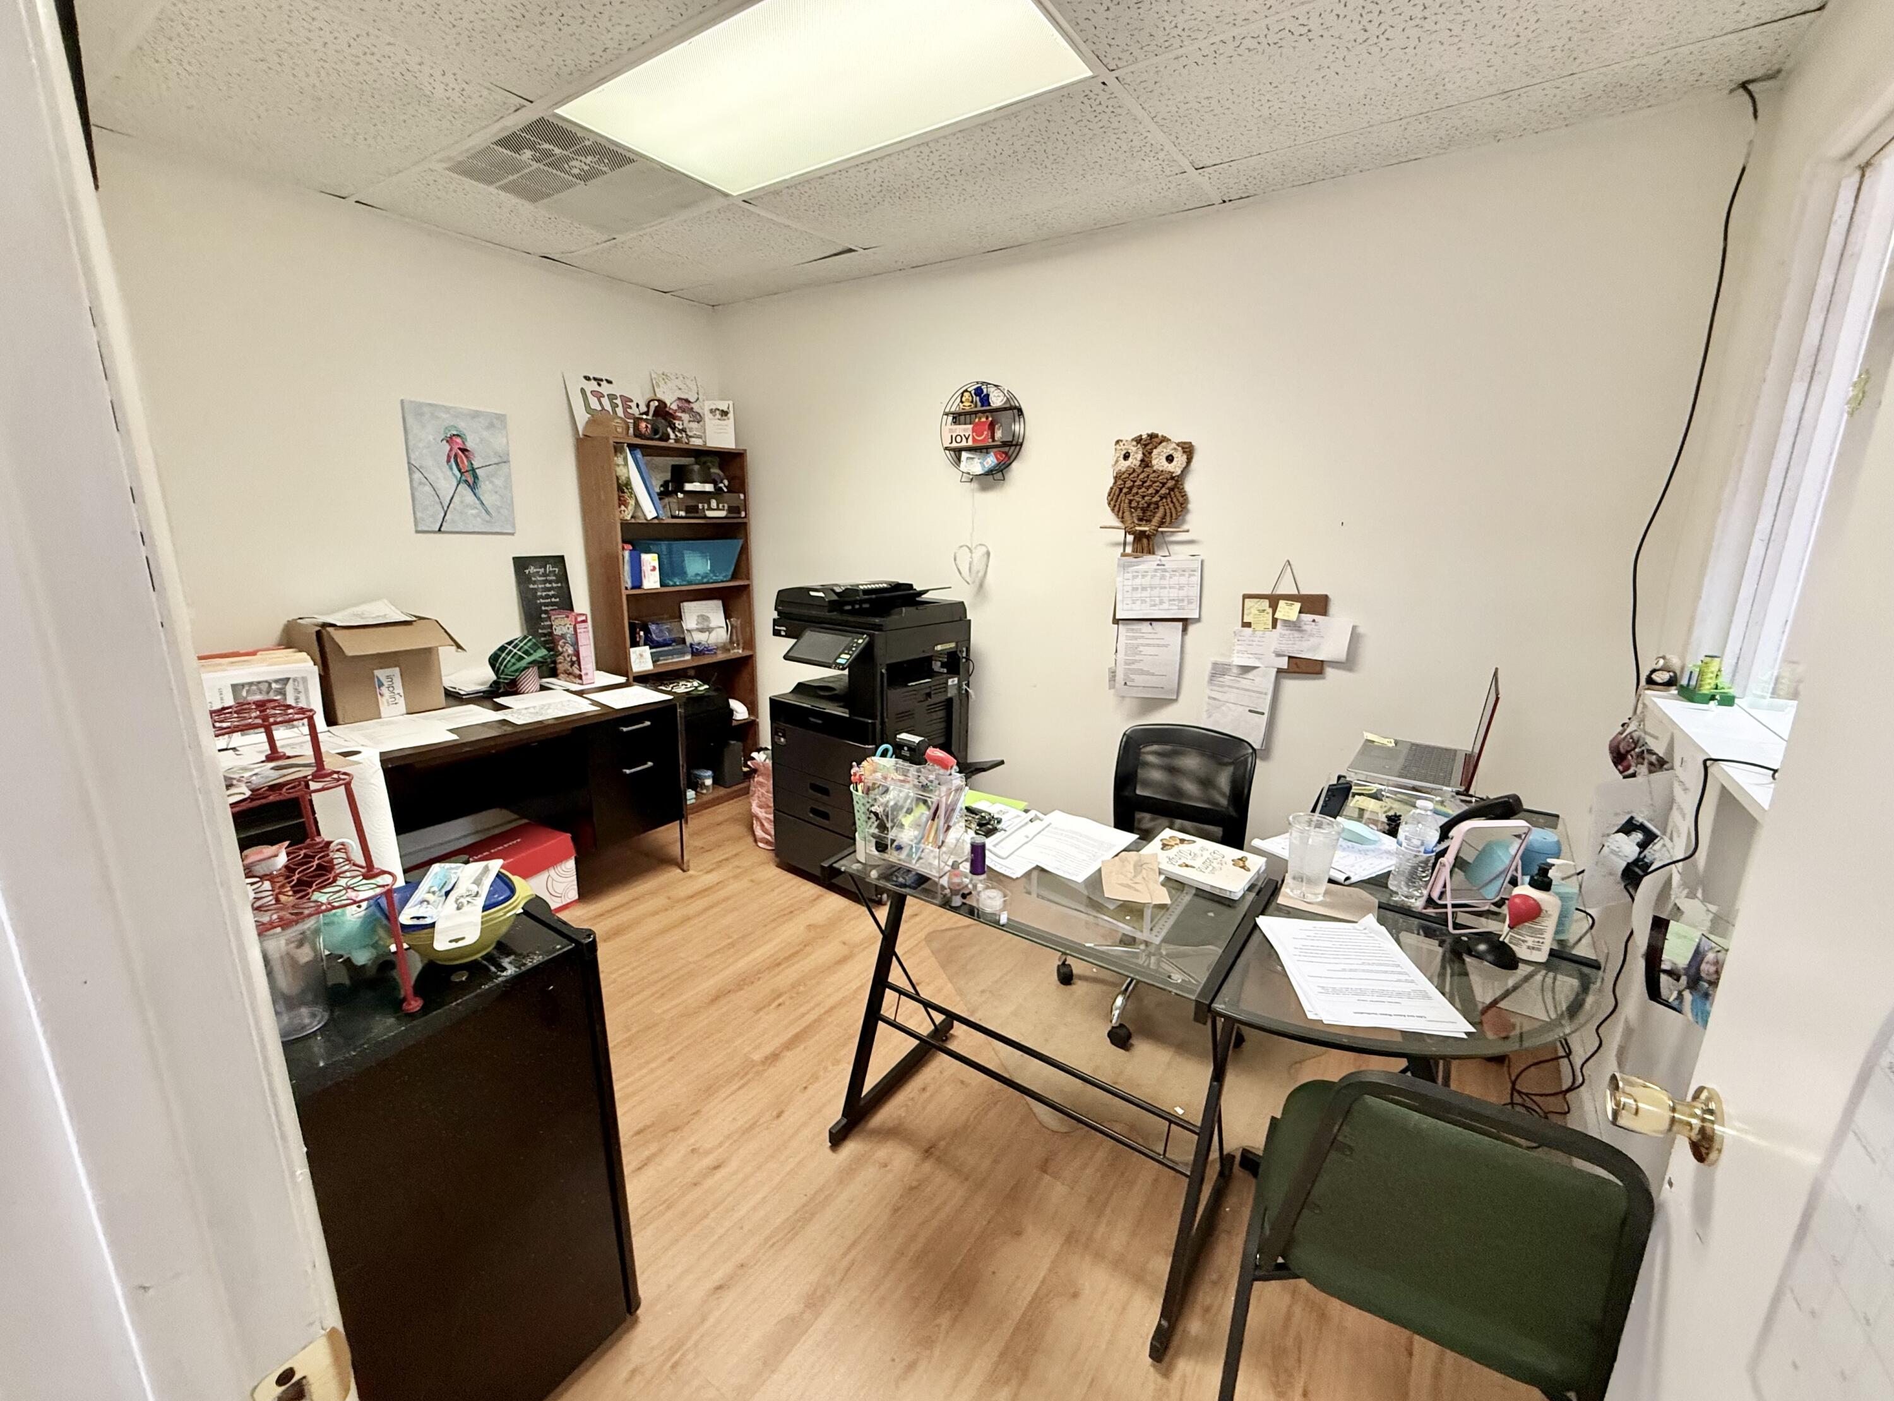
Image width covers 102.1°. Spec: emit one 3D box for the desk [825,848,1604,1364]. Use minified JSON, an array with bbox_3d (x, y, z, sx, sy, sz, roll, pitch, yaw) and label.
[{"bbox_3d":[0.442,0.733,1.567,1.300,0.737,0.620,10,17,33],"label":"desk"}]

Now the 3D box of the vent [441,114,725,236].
[{"bbox_3d":[-1.087,-1.585,2.342,0.600,0.040,0.610,10,17,33],"label":"vent"}]

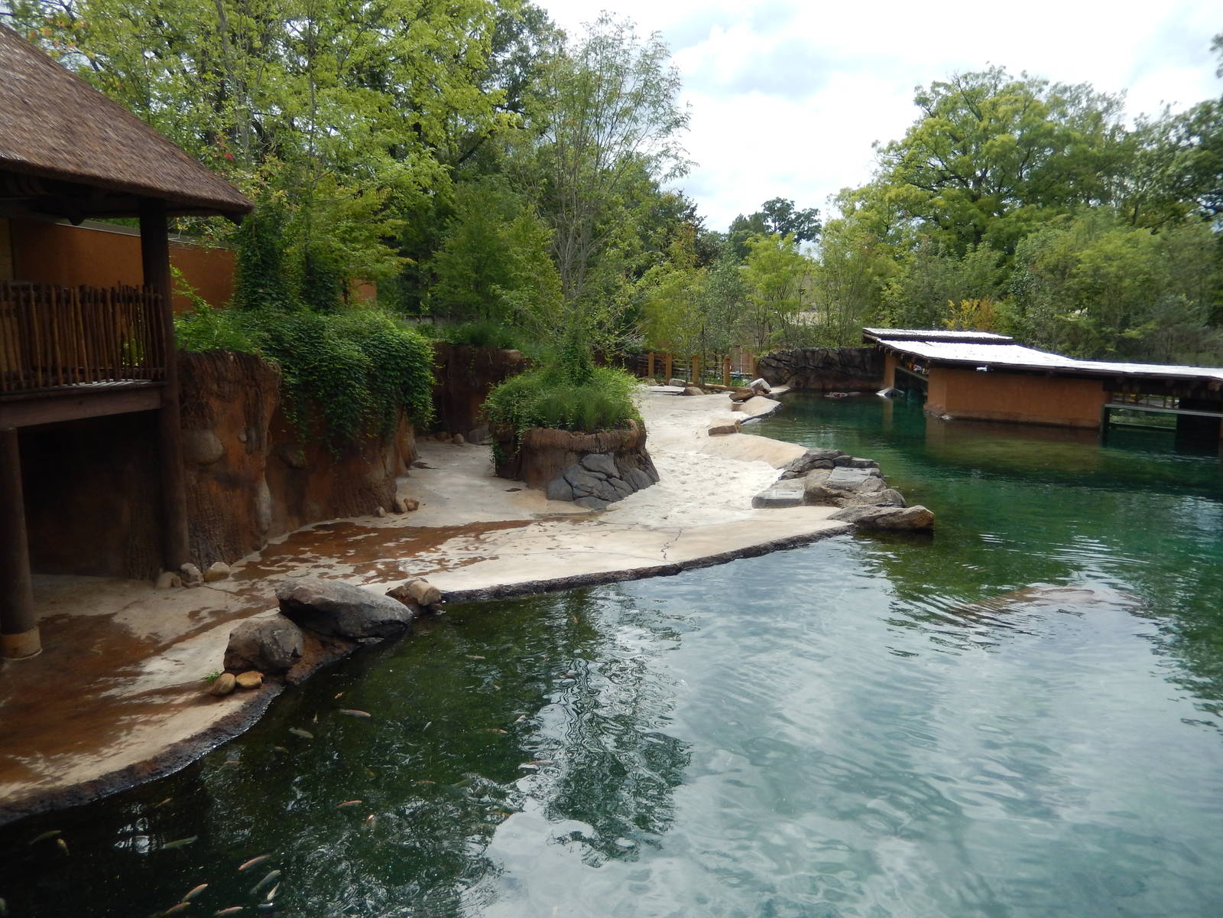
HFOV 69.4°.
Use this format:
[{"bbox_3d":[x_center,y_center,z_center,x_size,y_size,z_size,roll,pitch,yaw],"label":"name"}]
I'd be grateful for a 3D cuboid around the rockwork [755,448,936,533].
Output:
[{"bbox_3d":[4.068,0.356,16.846,2.987,0.721,5.150,1,9,6],"label":"rockwork"}]

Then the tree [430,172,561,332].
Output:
[{"bbox_3d":[-3.642,-6.300,27.159,4.083,4.647,3.914,0,9,0],"label":"tree"}]

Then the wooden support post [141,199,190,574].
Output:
[{"bbox_3d":[-5.465,-0.825,10.834,0.300,4.626,0.300,0,9,0],"label":"wooden support post"}]

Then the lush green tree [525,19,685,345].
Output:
[{"bbox_3d":[-0.069,-5.448,18.117,3.368,6.964,3.399,0,9,0],"label":"lush green tree"}]

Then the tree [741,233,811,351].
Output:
[{"bbox_3d":[8.109,-7.934,43.586,3.442,6.170,3.605,0,9,0],"label":"tree"}]

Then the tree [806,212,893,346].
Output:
[{"bbox_3d":[12.145,-8.863,45.003,4.381,7.216,4.326,0,9,0],"label":"tree"}]

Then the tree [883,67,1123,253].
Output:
[{"bbox_3d":[24.666,-16.116,55.846,15.941,16.428,15.965,0,9,0],"label":"tree"}]

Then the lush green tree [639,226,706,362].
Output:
[{"bbox_3d":[2.855,-7.489,41.570,3.147,6.728,3.193,0,9,0],"label":"lush green tree"}]

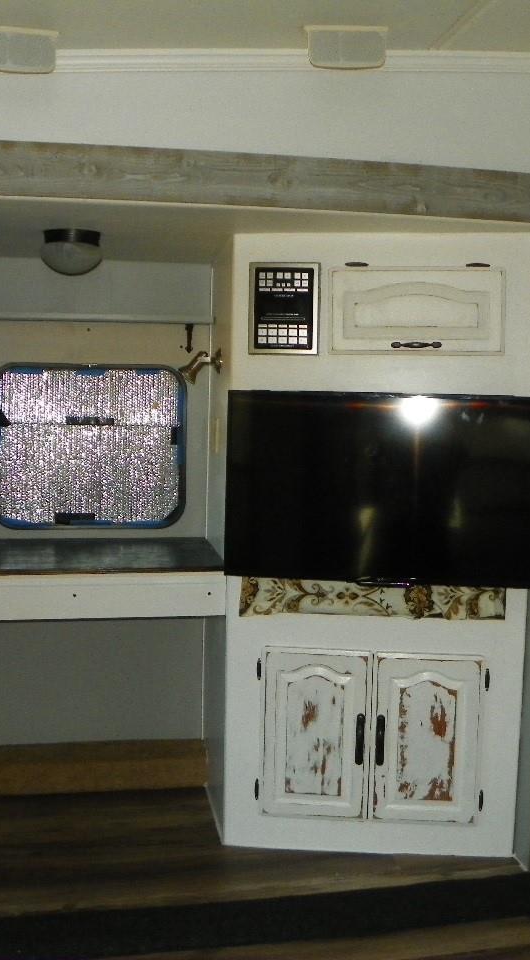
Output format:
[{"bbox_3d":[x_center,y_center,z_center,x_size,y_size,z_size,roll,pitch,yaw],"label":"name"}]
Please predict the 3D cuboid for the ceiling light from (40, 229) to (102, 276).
[{"bbox_3d":[-0.551,-0.638,2.739,0.173,0.115,0.173,0,3,-10],"label":"ceiling light"}]

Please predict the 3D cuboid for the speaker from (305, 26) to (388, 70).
[{"bbox_3d":[0.187,-1.023,2.302,0.199,0.093,0.094,-4,5,-10],"label":"speaker"}]

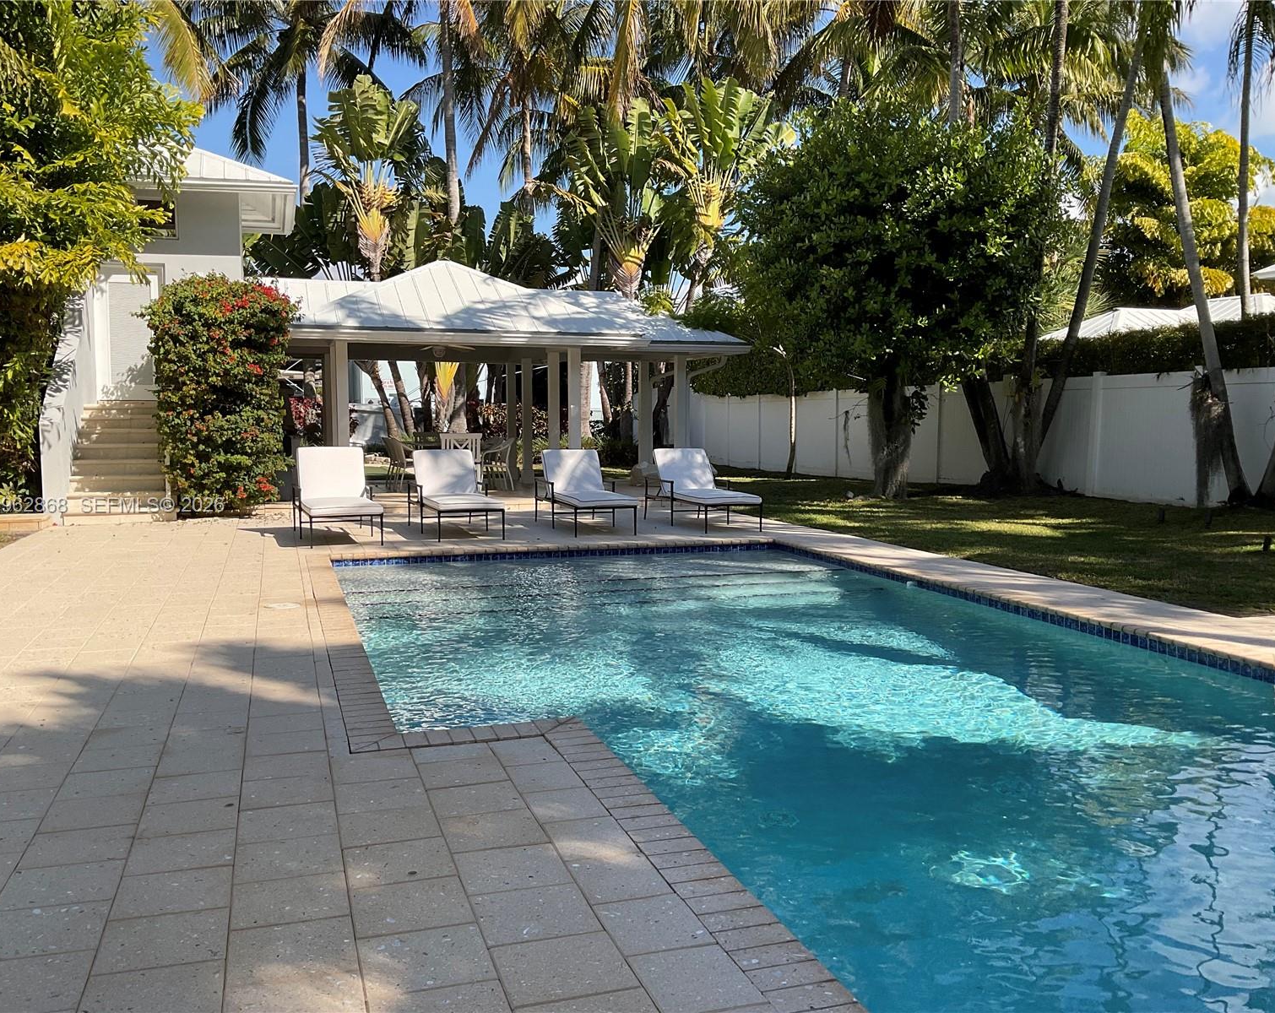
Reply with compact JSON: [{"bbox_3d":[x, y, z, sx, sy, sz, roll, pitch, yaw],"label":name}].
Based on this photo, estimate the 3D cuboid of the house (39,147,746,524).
[{"bbox_3d":[-3.715,-2.934,17.961,10.257,5.589,6.838,-1,5,-18],"label":"house"}]

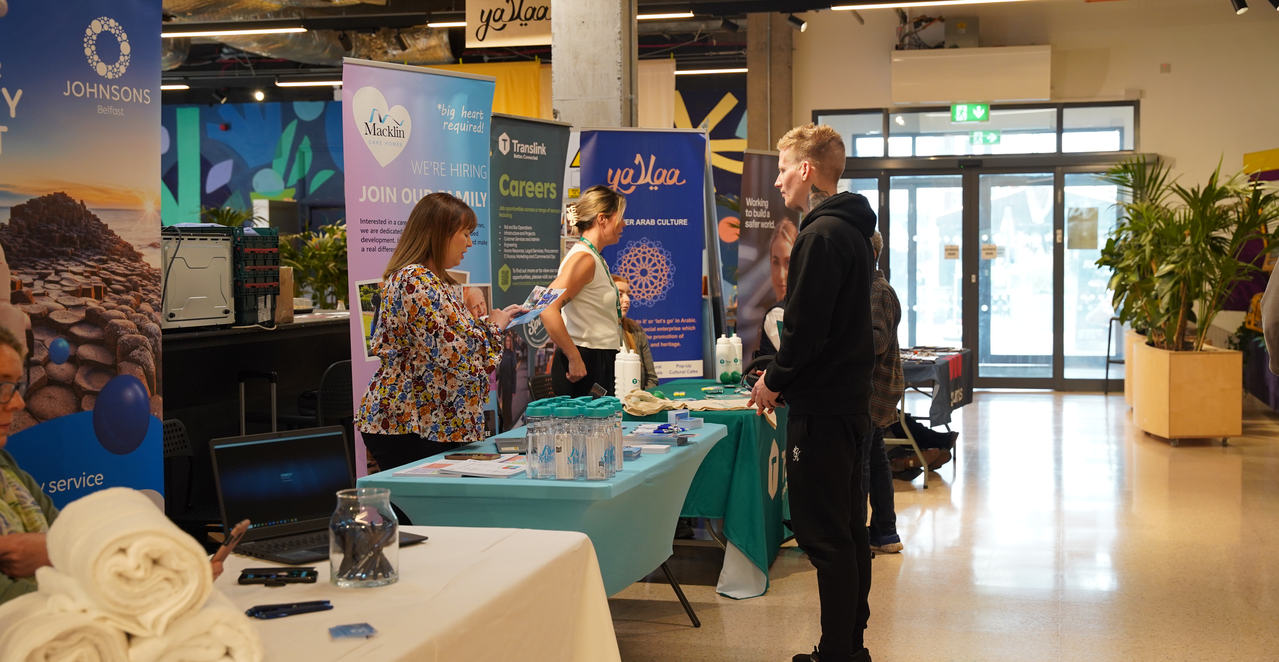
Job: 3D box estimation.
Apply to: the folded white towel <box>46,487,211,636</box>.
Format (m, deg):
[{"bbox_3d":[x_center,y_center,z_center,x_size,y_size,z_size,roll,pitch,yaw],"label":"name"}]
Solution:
[{"bbox_3d":[-0.769,0.339,2.546,0.170,0.150,0.380,-1,3,-25],"label":"folded white towel"}]

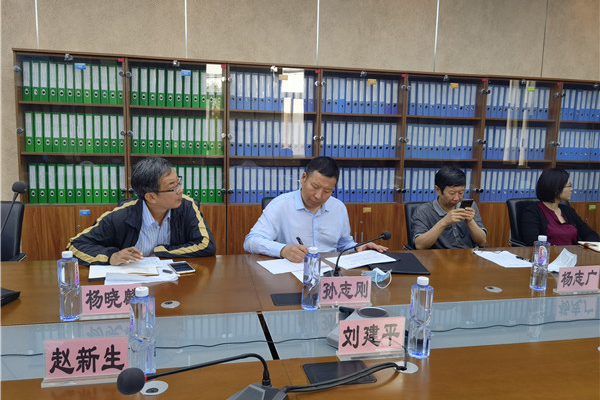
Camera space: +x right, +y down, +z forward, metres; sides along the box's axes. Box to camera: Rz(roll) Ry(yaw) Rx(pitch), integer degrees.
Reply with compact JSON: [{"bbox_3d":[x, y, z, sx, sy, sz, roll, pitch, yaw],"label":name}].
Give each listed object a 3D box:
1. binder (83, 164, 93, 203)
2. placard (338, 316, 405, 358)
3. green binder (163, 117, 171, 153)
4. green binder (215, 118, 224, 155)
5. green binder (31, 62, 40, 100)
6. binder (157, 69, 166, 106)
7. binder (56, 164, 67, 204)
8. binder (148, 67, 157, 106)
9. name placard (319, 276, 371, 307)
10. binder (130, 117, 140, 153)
[{"bbox_3d":[-1.765,-0.148,3.980,0.064,0.318,0.285,0,7,-12],"label":"binder"},{"bbox_3d":[0.208,0.398,1.347,0.200,0.110,0.040,0,7,-11],"label":"placard"},{"bbox_3d":[-1.142,-0.554,4.074,0.060,0.318,0.285,0,7,-12],"label":"green binder"},{"bbox_3d":[-0.714,-0.556,4.148,0.056,0.315,0.285,0,7,-12],"label":"green binder"},{"bbox_3d":[-2.101,-0.942,3.808,0.056,0.315,0.285,0,7,-12],"label":"green binder"},{"bbox_3d":[-1.179,-0.950,4.016,0.060,0.318,0.285,0,7,-12],"label":"binder"},{"bbox_3d":[-1.966,-0.148,3.938,0.056,0.315,0.285,0,7,-12],"label":"binder"},{"bbox_3d":[-1.238,-0.947,3.988,0.064,0.318,0.285,0,7,-12],"label":"binder"},{"bbox_3d":[0.167,0.338,1.755,0.205,0.108,0.050,0,7,-11],"label":"name placard"},{"bbox_3d":[-1.397,-0.560,4.039,0.059,0.317,0.280,0,7,-11],"label":"binder"}]

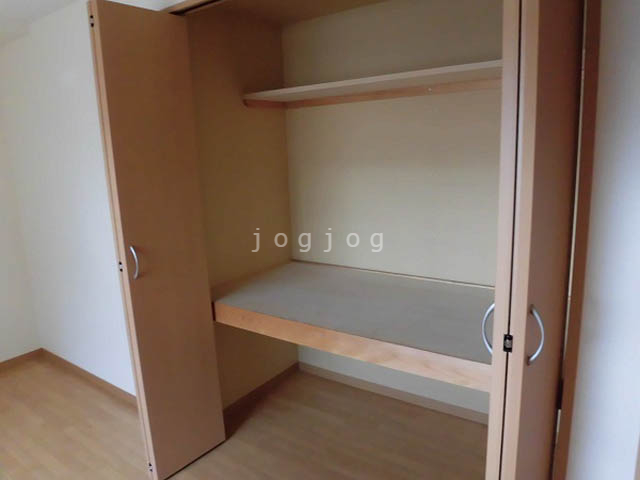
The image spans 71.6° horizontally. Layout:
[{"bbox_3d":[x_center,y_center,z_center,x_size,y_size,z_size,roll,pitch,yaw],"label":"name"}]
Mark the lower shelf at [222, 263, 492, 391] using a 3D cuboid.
[{"bbox_3d":[0.281,0.318,2.070,1.677,0.094,0.837,5,13,34],"label":"lower shelf"}]

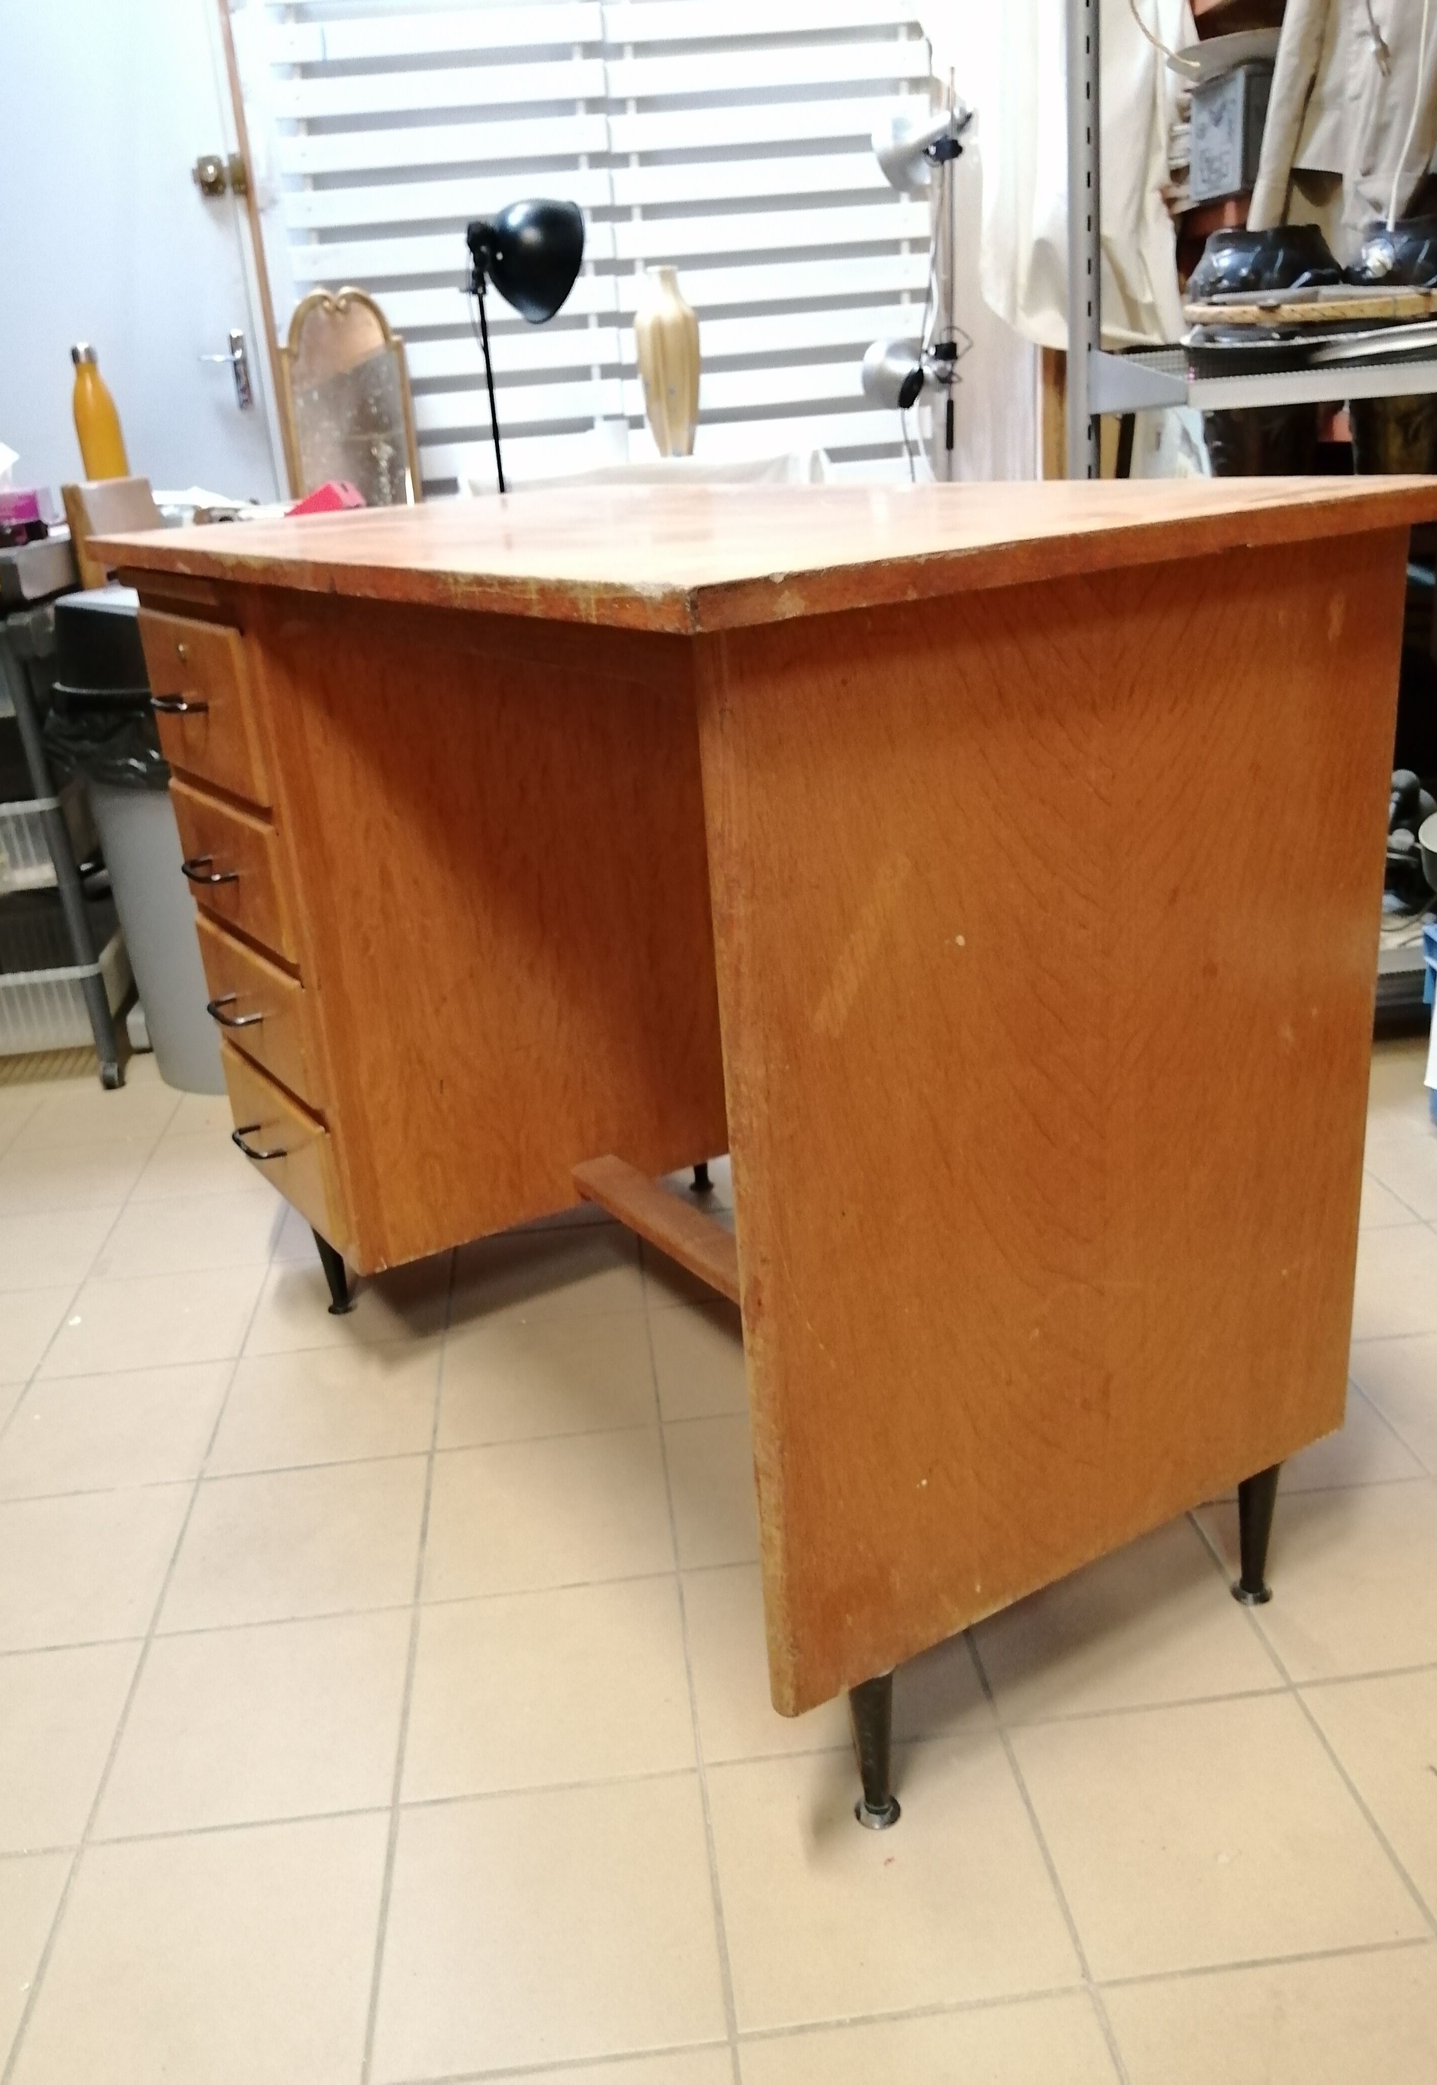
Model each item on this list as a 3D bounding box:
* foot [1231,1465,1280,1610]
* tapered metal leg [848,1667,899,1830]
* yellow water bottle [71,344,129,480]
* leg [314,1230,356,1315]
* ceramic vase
[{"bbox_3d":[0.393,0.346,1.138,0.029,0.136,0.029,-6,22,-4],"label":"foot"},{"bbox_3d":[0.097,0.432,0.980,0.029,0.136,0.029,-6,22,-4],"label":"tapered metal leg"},{"bbox_3d":[-1.013,-0.997,2.580,0.067,0.270,0.067,-6,22,-4],"label":"yellow water bottle"},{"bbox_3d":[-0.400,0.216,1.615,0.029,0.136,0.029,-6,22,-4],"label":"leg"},{"bbox_3d":[-0.089,-1.236,2.858,0.112,0.315,0.112,-6,22,-4],"label":"ceramic vase"}]

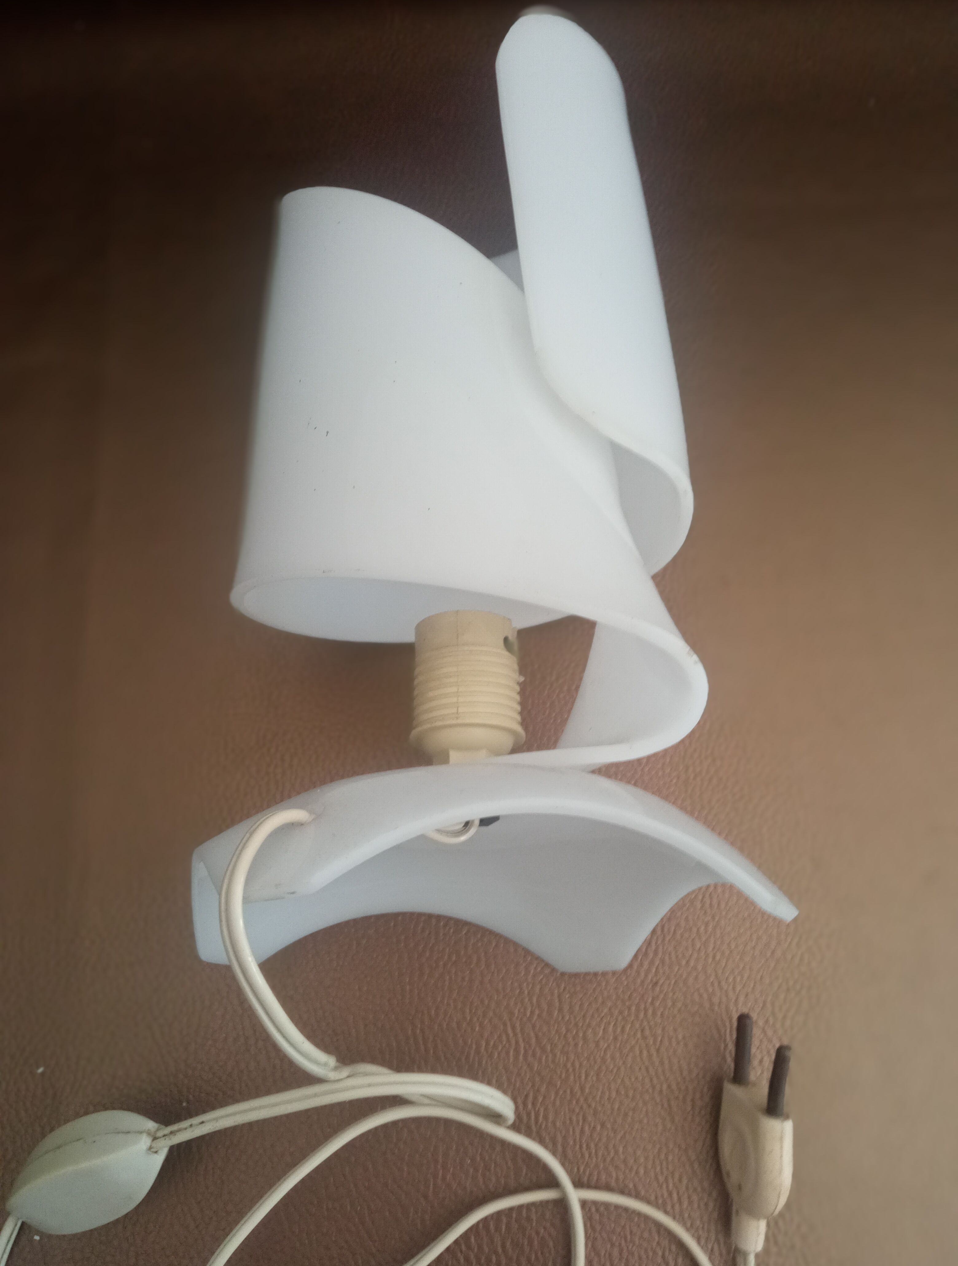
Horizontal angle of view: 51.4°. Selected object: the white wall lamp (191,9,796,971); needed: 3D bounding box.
[{"bbox_3d":[-0.004,-0.057,0.293,0.129,0.122,0.285,6,65,-15],"label":"white wall lamp"}]

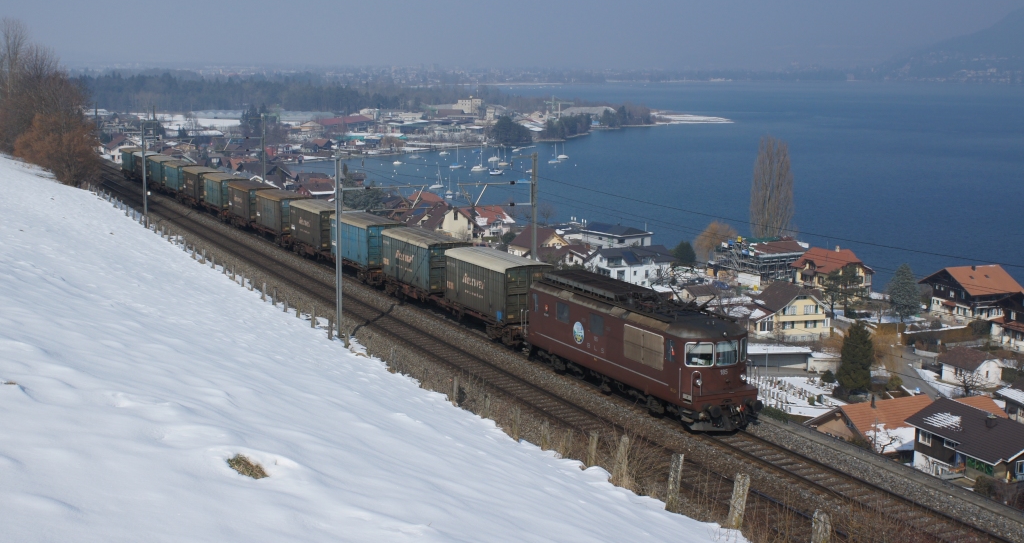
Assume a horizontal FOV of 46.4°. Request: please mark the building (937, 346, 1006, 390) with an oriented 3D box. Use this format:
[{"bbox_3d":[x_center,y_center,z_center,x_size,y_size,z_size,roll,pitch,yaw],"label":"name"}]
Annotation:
[{"bbox_3d":[65.681,13.459,170.561,6.700,4.602,6.200,-6,11,-32],"label":"building"}]

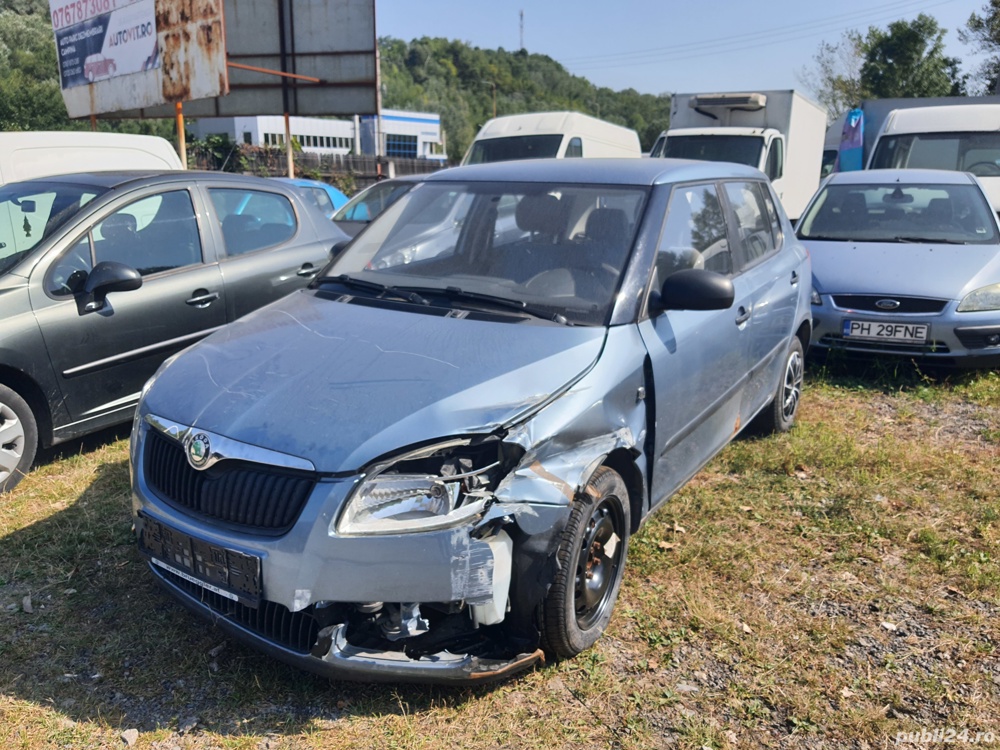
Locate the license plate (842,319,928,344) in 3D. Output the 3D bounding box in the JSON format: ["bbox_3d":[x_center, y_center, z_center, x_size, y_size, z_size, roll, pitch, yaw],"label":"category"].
[{"bbox_3d":[2.670,-0.305,5.210,0.520,0.115,0.020,6,16,26],"label":"license plate"}]

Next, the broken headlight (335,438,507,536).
[{"bbox_3d":[-0.184,0.275,1.839,0.360,0.250,0.370,10,17,32],"label":"broken headlight"}]

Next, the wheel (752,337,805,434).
[{"bbox_3d":[1.570,0.050,4.255,0.190,0.580,0.580,10,17,32],"label":"wheel"}]

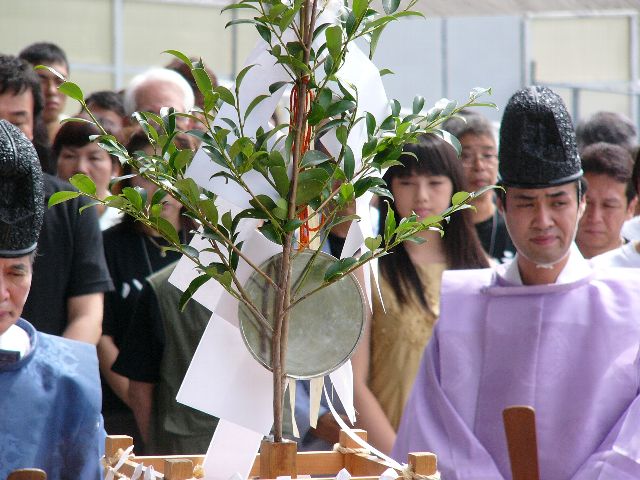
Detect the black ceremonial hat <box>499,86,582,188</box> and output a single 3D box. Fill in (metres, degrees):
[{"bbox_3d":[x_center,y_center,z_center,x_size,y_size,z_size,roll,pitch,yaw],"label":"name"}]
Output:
[{"bbox_3d":[0.439,-0.214,9.150,0.167,0.188,0.215,-2,9,1],"label":"black ceremonial hat"}]

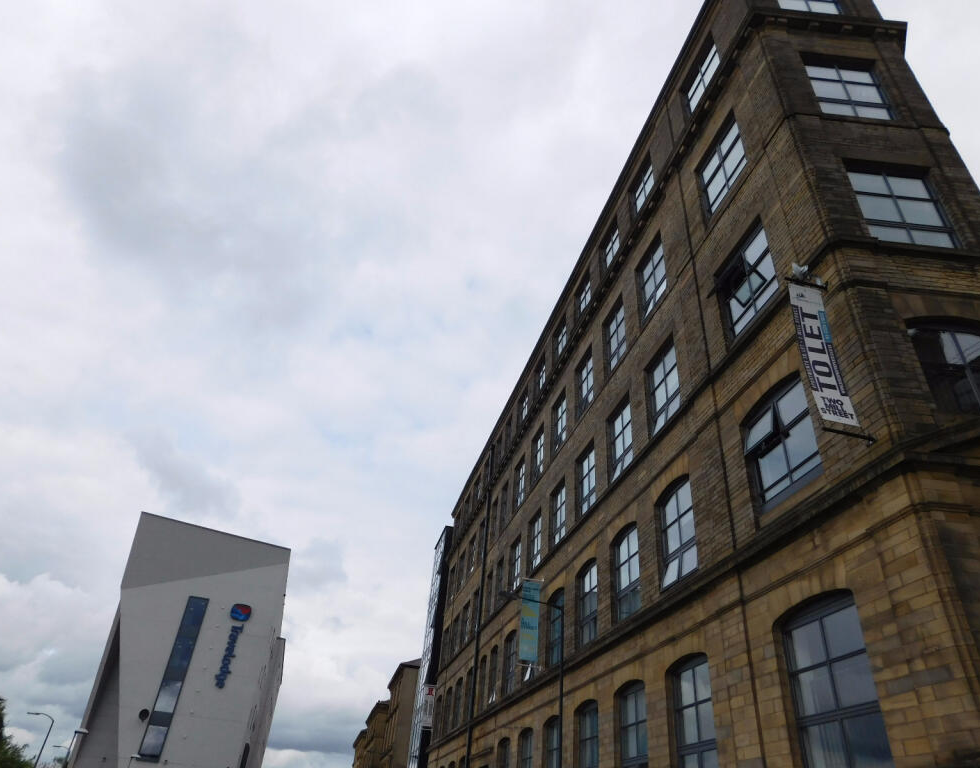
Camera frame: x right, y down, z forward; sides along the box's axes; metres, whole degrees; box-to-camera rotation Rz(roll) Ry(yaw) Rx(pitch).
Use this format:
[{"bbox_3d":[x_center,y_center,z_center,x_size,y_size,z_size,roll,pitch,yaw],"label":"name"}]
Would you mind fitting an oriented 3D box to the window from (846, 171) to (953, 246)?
[{"bbox_3d":[7.649,-3.311,12.810,1.750,2.065,0.180,6,-35,-1],"label":"window"}]

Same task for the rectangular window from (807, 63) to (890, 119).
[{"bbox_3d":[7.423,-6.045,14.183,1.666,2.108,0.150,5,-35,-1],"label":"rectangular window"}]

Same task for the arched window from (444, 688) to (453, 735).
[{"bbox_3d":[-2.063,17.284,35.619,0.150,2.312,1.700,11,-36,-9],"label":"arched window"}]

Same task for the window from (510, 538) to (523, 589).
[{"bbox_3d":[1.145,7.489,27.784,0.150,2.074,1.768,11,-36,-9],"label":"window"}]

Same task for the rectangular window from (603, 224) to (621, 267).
[{"bbox_3d":[4.383,-4.794,24.416,0.200,1.632,1.680,11,-35,-9],"label":"rectangular window"}]

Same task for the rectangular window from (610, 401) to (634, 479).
[{"bbox_3d":[3.826,1.605,19.628,0.200,2.006,1.680,11,-35,-9],"label":"rectangular window"}]

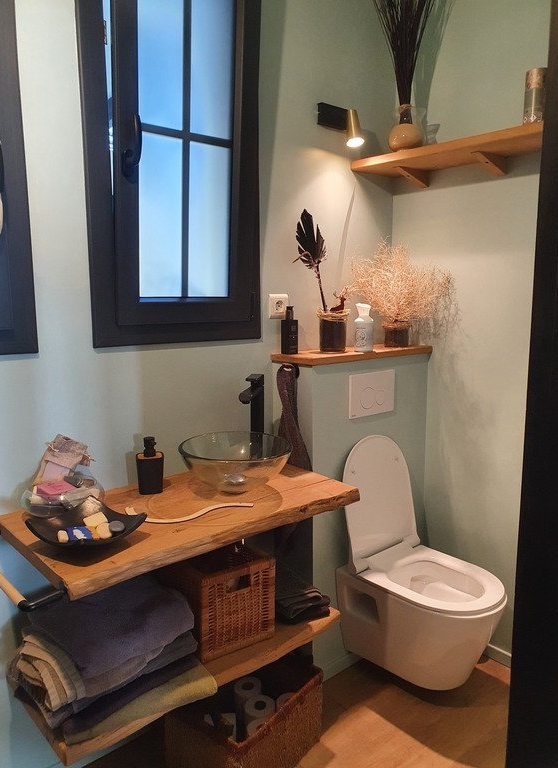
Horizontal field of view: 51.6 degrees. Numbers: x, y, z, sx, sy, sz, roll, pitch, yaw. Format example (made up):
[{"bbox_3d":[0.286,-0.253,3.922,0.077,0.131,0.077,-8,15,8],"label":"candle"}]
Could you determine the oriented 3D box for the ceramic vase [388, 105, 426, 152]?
[{"bbox_3d":[0.466,-0.921,2.097,0.126,0.183,0.126,0,9,0],"label":"ceramic vase"}]

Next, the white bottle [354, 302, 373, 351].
[{"bbox_3d":[0.310,-0.204,2.091,0.066,0.173,0.066,3,9,23],"label":"white bottle"}]

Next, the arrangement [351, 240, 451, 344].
[{"bbox_3d":[0.438,-0.339,2.201,0.344,0.407,0.283,-8,12,-40],"label":"arrangement"}]

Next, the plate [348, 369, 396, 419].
[{"bbox_3d":[0.334,0.033,2.079,0.248,0.153,0.011,-8,11,-41],"label":"plate"}]

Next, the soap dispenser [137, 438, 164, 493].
[{"bbox_3d":[-0.362,0.226,1.627,0.075,0.156,0.065,-4,9,-22],"label":"soap dispenser"}]

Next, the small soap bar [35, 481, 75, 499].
[{"bbox_3d":[-0.560,0.264,1.446,0.060,0.025,0.085,-8,12,-40],"label":"small soap bar"}]

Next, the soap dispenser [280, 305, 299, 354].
[{"bbox_3d":[0.037,-0.184,2.001,0.043,0.163,0.043,-8,11,-41],"label":"soap dispenser"}]

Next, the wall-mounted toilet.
[{"bbox_3d":[0.517,0.616,1.992,0.366,0.812,0.529,-8,12,-40],"label":"wall-mounted toilet"}]

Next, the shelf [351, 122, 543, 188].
[{"bbox_3d":[0.660,-0.757,1.946,0.254,0.093,0.872,-8,12,-40],"label":"shelf"}]

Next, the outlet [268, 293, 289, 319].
[{"bbox_3d":[-0.001,-0.267,1.986,0.080,0.081,0.012,-8,11,-41],"label":"outlet"}]

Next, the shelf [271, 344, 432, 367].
[{"bbox_3d":[0.289,-0.112,2.140,0.673,0.024,0.204,-8,11,-41],"label":"shelf"}]

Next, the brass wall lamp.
[{"bbox_3d":[0.234,-0.926,2.061,0.175,0.141,0.100,-8,12,-40],"label":"brass wall lamp"}]

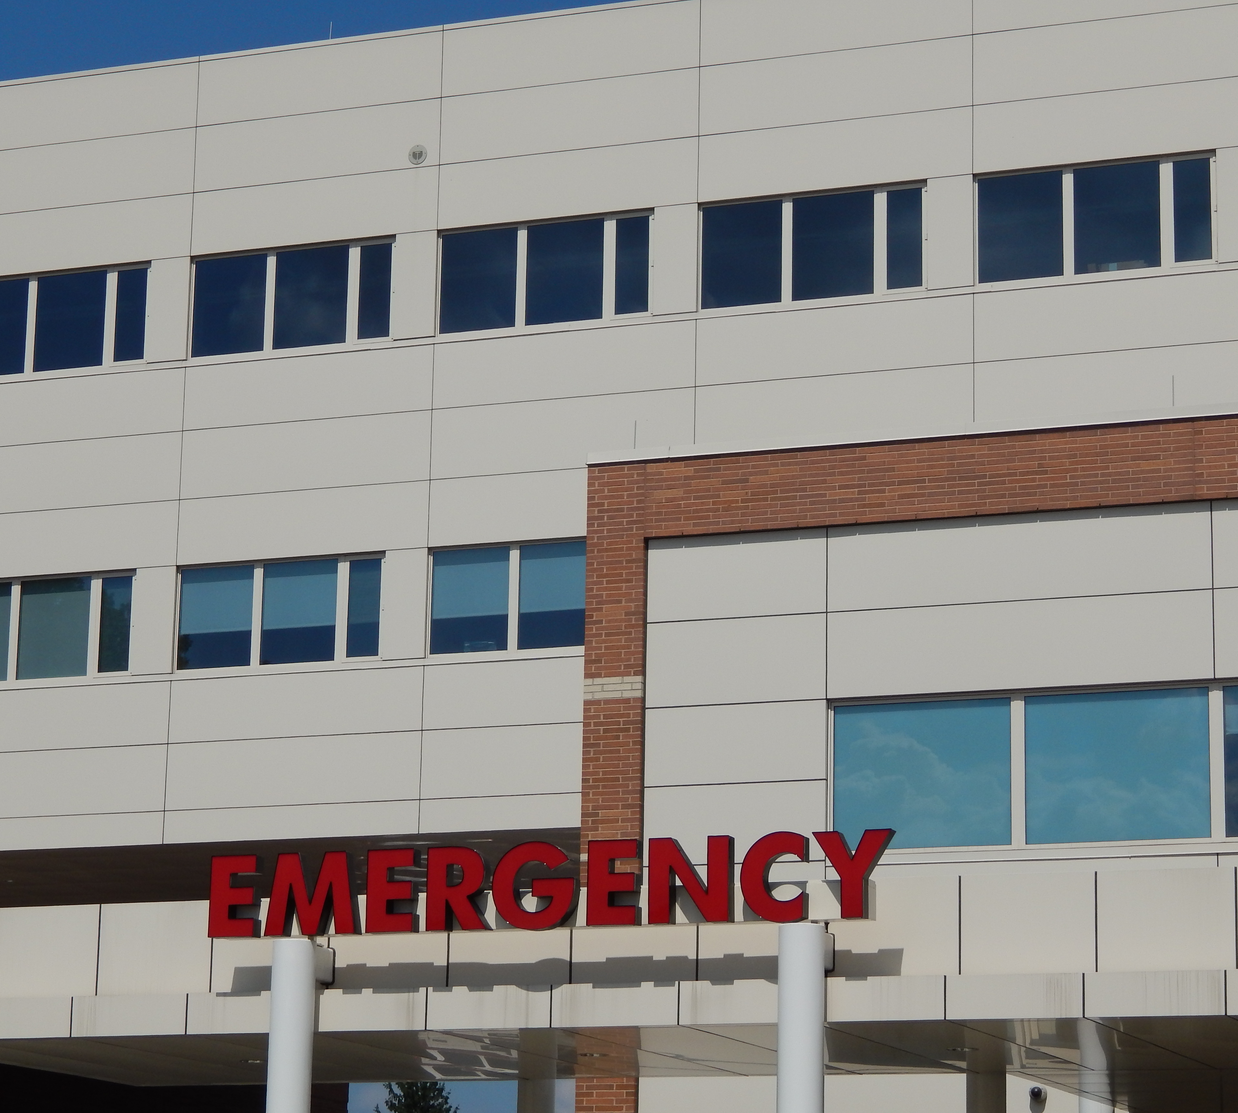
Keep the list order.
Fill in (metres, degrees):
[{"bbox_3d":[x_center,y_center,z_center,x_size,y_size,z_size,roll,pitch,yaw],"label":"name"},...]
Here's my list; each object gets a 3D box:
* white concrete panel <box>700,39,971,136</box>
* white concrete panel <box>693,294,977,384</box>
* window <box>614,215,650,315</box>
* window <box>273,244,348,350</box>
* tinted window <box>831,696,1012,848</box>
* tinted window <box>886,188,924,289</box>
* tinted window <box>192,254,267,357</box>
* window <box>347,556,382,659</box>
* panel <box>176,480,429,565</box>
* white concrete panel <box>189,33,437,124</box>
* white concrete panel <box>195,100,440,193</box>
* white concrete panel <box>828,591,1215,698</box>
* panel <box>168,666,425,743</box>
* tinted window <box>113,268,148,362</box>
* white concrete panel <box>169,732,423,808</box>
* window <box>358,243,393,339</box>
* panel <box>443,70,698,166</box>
[{"bbox_3d":[2.884,-6.226,48.981,3.790,0.975,0.120,-4,-14,21],"label":"white concrete panel"},{"bbox_3d":[2.745,-2.728,46.974,3.698,0.892,0.100,-4,-14,21],"label":"white concrete panel"},{"bbox_3d":[0.196,-3.887,49.307,0.470,1.337,0.060,-4,-14,21],"label":"window"},{"bbox_3d":[-4.149,-3.498,49.994,1.085,1.375,0.080,-4,-14,21],"label":"window"},{"bbox_3d":[2.938,2.120,35.687,1.789,1.386,0.080,-4,-14,21],"label":"tinted window"},{"bbox_3d":[3.752,-4.148,48.208,0.504,1.345,0.100,-4,-14,21],"label":"tinted window"},{"bbox_3d":[-5.437,-3.508,51.743,1.100,1.389,0.100,-4,-14,21],"label":"tinted window"},{"bbox_3d":[-3.340,0.698,48.678,0.461,1.301,0.080,-4,-14,21],"label":"window"},{"bbox_3d":[-4.303,-0.440,50.249,3.775,0.937,0.100,-4,-14,21],"label":"panel"},{"bbox_3d":[-4.215,-6.719,52.107,3.822,0.991,0.100,-4,-14,21],"label":"white concrete panel"},{"bbox_3d":[-4.256,-5.768,52.089,3.789,0.963,0.100,-4,-14,21],"label":"white concrete panel"},{"bbox_3d":[3.725,0.836,34.393,3.698,0.824,0.100,-4,-14,21],"label":"white concrete panel"},{"bbox_3d":[-4.349,2.008,49.689,3.775,0.880,0.100,-4,-14,21],"label":"panel"},{"bbox_3d":[-6.872,-3.402,52.020,0.480,1.333,0.060,-4,-14,21],"label":"tinted window"},{"bbox_3d":[-4.393,2.922,49.898,3.822,0.932,0.100,-4,-14,21],"label":"white concrete panel"},{"bbox_3d":[-3.370,-3.684,51.298,0.502,1.348,0.080,-4,-14,21],"label":"window"},{"bbox_3d":[-0.665,-5.980,50.347,3.790,0.975,0.120,-4,-14,21],"label":"panel"}]

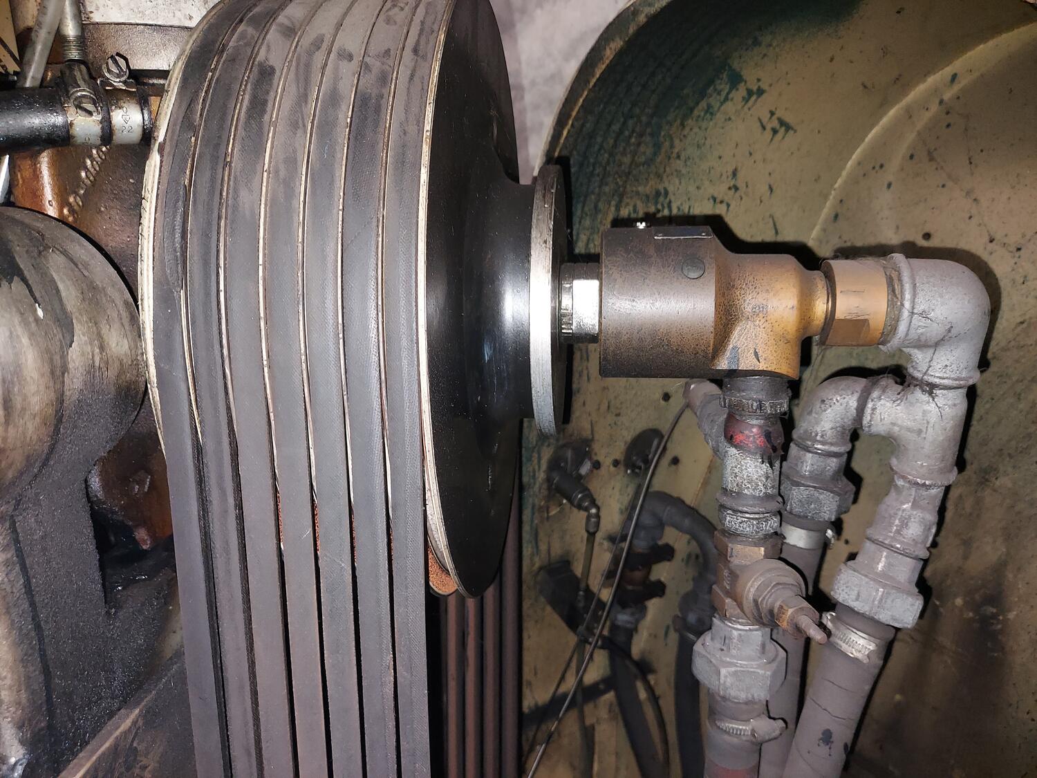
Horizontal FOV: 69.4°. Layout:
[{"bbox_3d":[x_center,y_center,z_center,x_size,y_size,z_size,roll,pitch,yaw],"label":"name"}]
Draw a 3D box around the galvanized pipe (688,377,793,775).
[{"bbox_3d":[0.124,0.110,0.425,0.057,0.232,0.060,2,5,7],"label":"galvanized pipe"}]

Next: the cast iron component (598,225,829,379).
[{"bbox_3d":[0.108,-0.048,0.414,0.123,0.085,0.083,1,2,7],"label":"cast iron component"}]

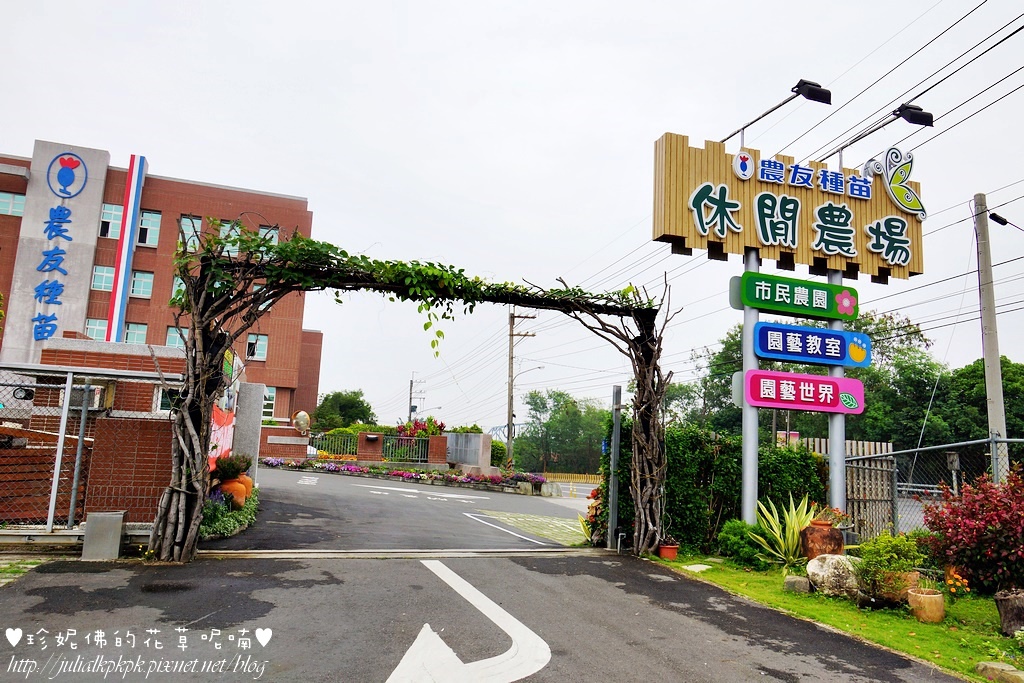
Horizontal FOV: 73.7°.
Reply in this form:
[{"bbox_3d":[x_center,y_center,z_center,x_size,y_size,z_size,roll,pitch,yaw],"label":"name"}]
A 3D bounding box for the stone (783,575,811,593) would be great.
[{"bbox_3d":[3.129,2.645,7.511,0.250,0.170,0.200,5,-9,-17],"label":"stone"}]

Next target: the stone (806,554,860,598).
[{"bbox_3d":[3.488,2.540,7.392,0.500,0.380,0.400,5,-9,-17],"label":"stone"}]

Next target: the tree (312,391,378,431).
[{"bbox_3d":[-10.530,5.274,43.000,3.926,4.383,3.926,6,-9,-18],"label":"tree"}]

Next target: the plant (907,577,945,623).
[{"bbox_3d":[3.904,2.432,6.450,0.294,0.352,0.294,6,-9,-18],"label":"plant"}]

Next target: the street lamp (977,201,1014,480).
[{"bbox_3d":[9.252,0.474,13.102,0.270,6.864,0.270,6,-9,-18],"label":"street lamp"}]

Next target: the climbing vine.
[{"bbox_3d":[-0.853,0.833,8.910,6.432,3.750,0.680,6,-9,-20],"label":"climbing vine"}]

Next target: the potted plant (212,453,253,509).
[{"bbox_3d":[-4.658,2.338,11.404,0.620,0.950,0.620,6,-9,-21],"label":"potted plant"}]

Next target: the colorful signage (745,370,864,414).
[{"bbox_3d":[4.460,0.785,10.310,2.200,0.540,0.120,6,-9,-18],"label":"colorful signage"}]

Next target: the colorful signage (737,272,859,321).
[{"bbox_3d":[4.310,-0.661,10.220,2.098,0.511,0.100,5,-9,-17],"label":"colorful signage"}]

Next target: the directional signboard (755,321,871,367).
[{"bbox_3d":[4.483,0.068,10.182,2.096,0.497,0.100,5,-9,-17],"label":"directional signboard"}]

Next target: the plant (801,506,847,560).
[{"bbox_3d":[4.404,2.715,9.650,0.590,0.690,0.573,6,-9,-18],"label":"plant"}]

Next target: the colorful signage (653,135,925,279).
[{"bbox_3d":[4.378,-1.956,10.565,4.686,1.667,0.360,5,-9,-17],"label":"colorful signage"}]

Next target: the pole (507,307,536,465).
[{"bbox_3d":[0.653,2.813,41.039,1.800,10.043,0.400,6,-9,-18],"label":"pole"}]

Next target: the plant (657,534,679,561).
[{"bbox_3d":[2.155,2.833,9.400,0.292,0.303,0.292,3,-9,0],"label":"plant"}]

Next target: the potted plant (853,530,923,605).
[{"bbox_3d":[3.843,2.316,7.000,0.629,0.734,0.598,6,-9,-18],"label":"potted plant"}]

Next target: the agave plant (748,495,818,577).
[{"bbox_3d":[3.657,2.615,9.250,0.856,1.061,0.856,6,-9,-18],"label":"agave plant"}]

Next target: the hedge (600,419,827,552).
[{"bbox_3d":[3.193,2.236,10.565,3.496,1.850,0.840,5,-9,-17],"label":"hedge"}]

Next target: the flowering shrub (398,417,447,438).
[{"bbox_3d":[-3.707,3.852,28.000,2.037,1.546,1.600,6,-9,-18],"label":"flowering shrub"}]

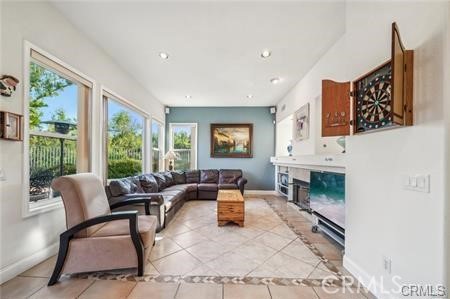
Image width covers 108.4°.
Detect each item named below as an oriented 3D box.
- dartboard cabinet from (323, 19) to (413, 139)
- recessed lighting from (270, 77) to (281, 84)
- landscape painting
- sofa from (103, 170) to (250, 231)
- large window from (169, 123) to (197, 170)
[{"bbox_3d":[1.222,-0.471,1.412,0.300,0.630,0.750,0,-2,1],"label":"dartboard cabinet"},{"bbox_3d":[1.151,-1.576,3.699,0.200,0.050,0.200,0,-2,1],"label":"recessed lighting"},{"bbox_3d":[0.244,-0.286,5.516,1.440,1.150,0.050,0,-2,1],"label":"landscape painting"},{"bbox_3d":[-0.711,1.042,4.134,2.700,0.870,2.760,0,-2,1],"label":"sofa"},{"bbox_3d":[-1.540,0.040,6.030,1.050,1.970,0.100,0,-4,0],"label":"large window"}]

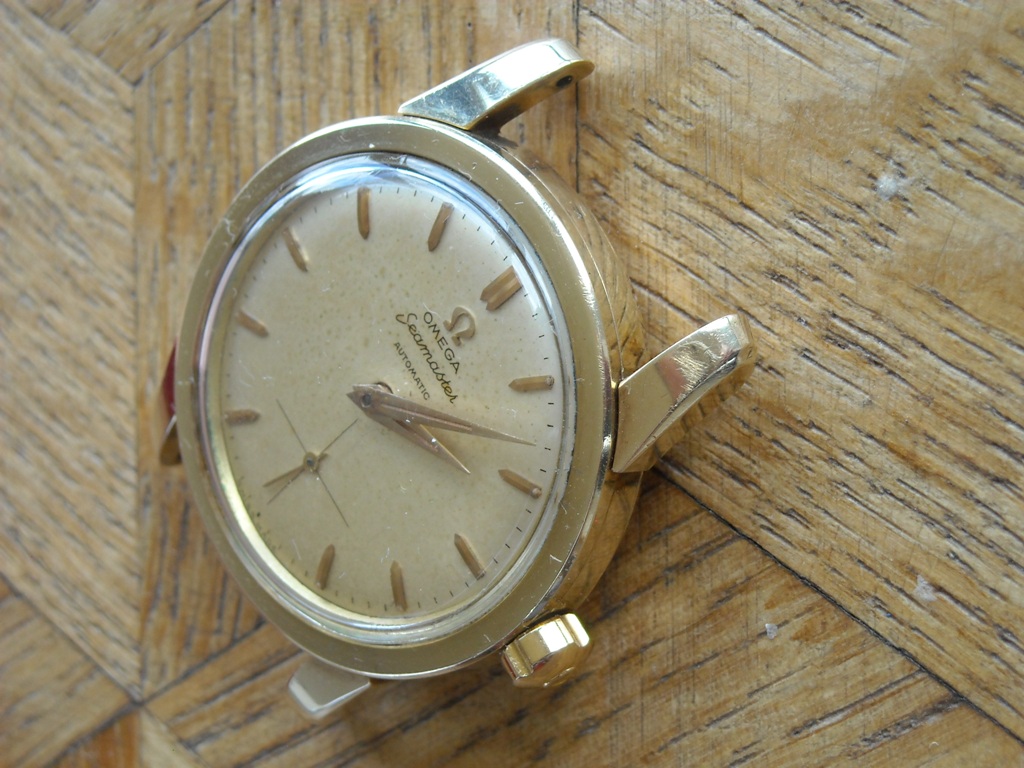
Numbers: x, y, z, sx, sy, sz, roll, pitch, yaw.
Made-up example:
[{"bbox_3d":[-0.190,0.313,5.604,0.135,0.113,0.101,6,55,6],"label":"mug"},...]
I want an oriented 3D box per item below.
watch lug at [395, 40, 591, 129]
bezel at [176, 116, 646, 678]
[{"bbox_3d":[-0.001,-0.018,0.167,0.011,0.006,0.004,-42,68,30],"label":"watch lug"},{"bbox_3d":[-0.007,0.001,0.170,0.034,0.005,0.034,2,93,36],"label":"bezel"}]

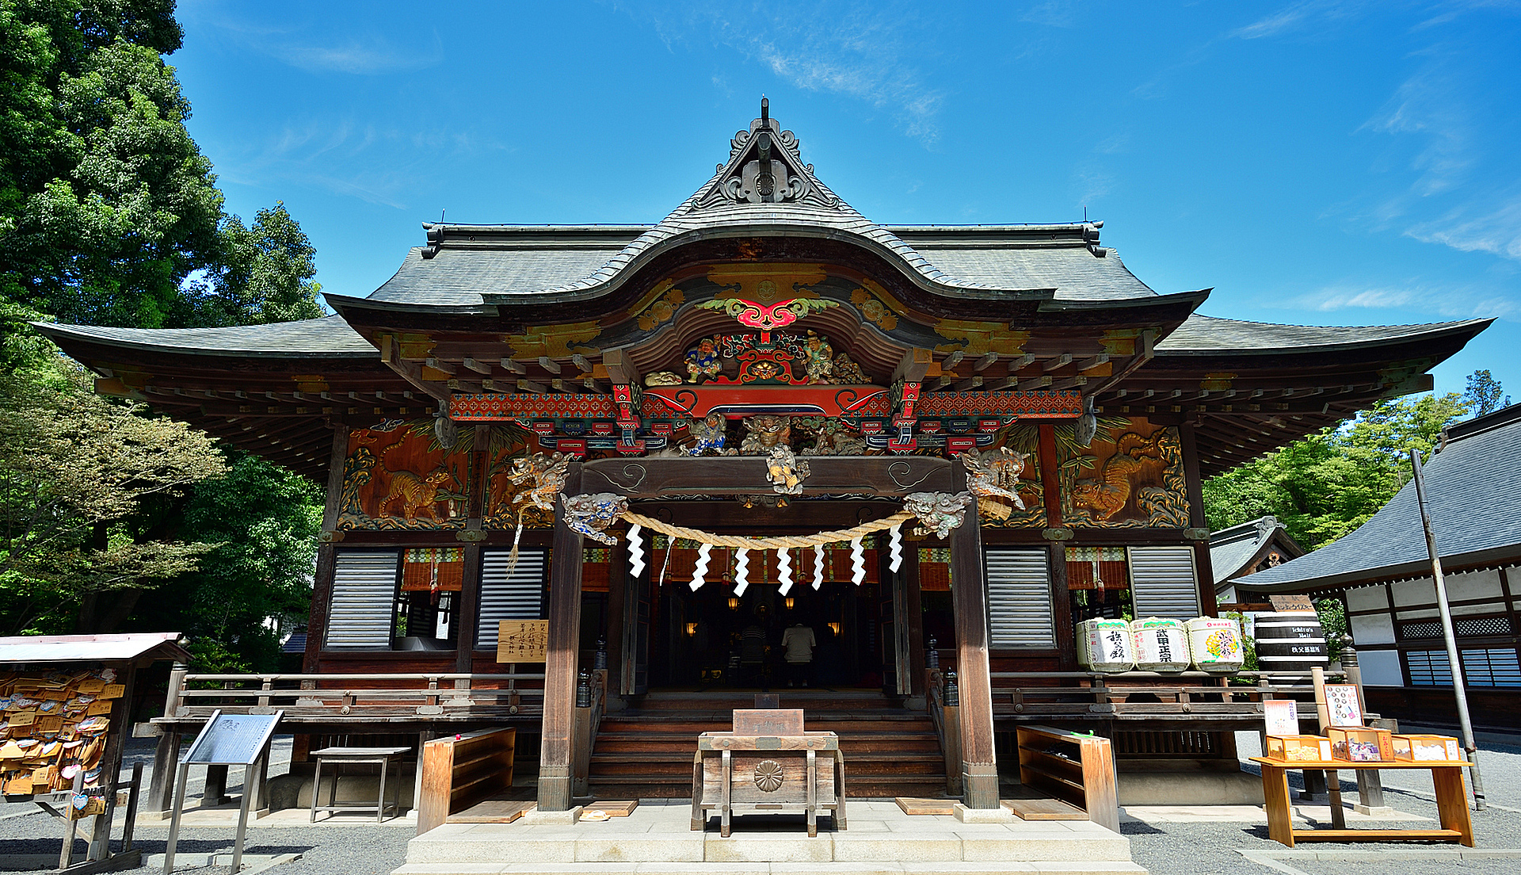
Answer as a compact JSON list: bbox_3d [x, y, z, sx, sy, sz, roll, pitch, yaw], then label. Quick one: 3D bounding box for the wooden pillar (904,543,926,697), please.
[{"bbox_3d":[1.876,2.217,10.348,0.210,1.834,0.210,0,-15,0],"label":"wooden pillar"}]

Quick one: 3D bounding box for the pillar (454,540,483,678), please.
[{"bbox_3d":[-3.585,2.185,10.471,0.190,1.800,0.190,0,-15,0],"label":"pillar"}]

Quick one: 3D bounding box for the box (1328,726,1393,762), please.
[{"bbox_3d":[5.673,2.903,7.974,0.400,0.267,0.270,0,-15,0],"label":"box"}]

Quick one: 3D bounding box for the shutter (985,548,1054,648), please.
[{"bbox_3d":[3.212,1.971,10.450,0.808,1.252,0.060,0,-14,0],"label":"shutter"}]

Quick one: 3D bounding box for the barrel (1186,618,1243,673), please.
[{"bbox_3d":[5.224,2.395,9.719,0.610,0.601,0.610,0,-14,0],"label":"barrel"}]

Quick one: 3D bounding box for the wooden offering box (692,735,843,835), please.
[{"bbox_3d":[0.072,2.733,6.720,1.220,0.706,0.600,0,-15,0],"label":"wooden offering box"}]

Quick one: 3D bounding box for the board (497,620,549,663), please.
[{"bbox_3d":[-2.600,2.272,9.409,0.632,0.468,0.040,0,-14,0],"label":"board"}]

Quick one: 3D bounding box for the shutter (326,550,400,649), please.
[{"bbox_3d":[-4.907,1.997,10.440,0.858,1.225,0.060,0,-15,0],"label":"shutter"}]

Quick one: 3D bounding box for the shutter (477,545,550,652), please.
[{"bbox_3d":[-3.080,1.990,10.466,0.837,1.252,0.060,0,-14,0],"label":"shutter"}]

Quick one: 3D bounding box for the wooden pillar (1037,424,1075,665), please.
[{"bbox_3d":[3.689,1.405,10.642,0.195,3.290,0.195,0,-15,0],"label":"wooden pillar"}]

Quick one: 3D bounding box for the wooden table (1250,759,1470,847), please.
[{"bbox_3d":[5.427,3.269,7.603,1.782,0.680,0.460,0,-15,0],"label":"wooden table"}]

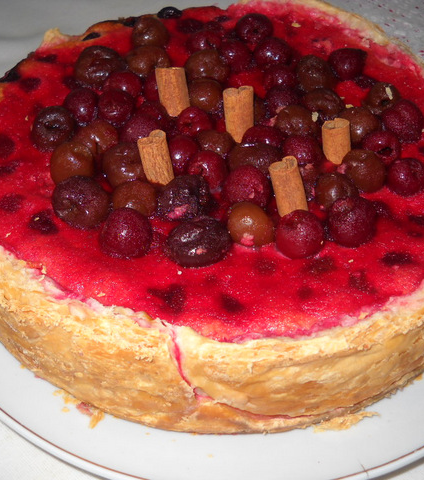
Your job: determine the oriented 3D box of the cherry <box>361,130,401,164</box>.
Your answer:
[{"bbox_3d":[0.075,-0.041,0.312,0.018,0.017,0.018,2,47,0],"label":"cherry"}]

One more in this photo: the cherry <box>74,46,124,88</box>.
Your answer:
[{"bbox_3d":[-0.057,-0.087,0.356,0.024,0.019,0.024,0,48,0],"label":"cherry"}]

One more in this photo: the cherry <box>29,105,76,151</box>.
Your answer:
[{"bbox_3d":[-0.072,-0.050,0.318,0.020,0.019,0.020,0,49,0],"label":"cherry"}]

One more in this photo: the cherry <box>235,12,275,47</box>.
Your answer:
[{"bbox_3d":[0.023,-0.111,0.373,0.020,0.019,0.020,0,48,0],"label":"cherry"}]

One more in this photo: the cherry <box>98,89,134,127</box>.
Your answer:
[{"bbox_3d":[-0.045,-0.062,0.330,0.018,0.017,0.017,0,49,0],"label":"cherry"}]

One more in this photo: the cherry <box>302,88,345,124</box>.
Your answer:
[{"bbox_3d":[0.052,-0.062,0.330,0.020,0.018,0.020,0,48,0],"label":"cherry"}]

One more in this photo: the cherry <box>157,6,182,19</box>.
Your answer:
[{"bbox_3d":[-0.024,-0.128,0.394,0.015,0.009,0.014,2,47,0],"label":"cherry"}]

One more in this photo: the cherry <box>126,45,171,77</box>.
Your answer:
[{"bbox_3d":[-0.032,-0.088,0.351,0.022,0.018,0.021,0,49,0],"label":"cherry"}]

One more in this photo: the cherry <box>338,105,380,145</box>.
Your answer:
[{"bbox_3d":[0.070,-0.054,0.335,0.020,0.019,0.019,0,47,0],"label":"cherry"}]

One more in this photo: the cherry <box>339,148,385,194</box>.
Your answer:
[{"bbox_3d":[0.068,-0.031,0.313,0.020,0.019,0.019,0,47,0],"label":"cherry"}]

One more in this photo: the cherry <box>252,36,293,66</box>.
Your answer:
[{"bbox_3d":[0.032,-0.098,0.367,0.019,0.018,0.019,0,48,0],"label":"cherry"}]

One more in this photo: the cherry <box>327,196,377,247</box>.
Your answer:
[{"bbox_3d":[0.057,-0.007,0.285,0.020,0.019,0.020,0,48,0],"label":"cherry"}]

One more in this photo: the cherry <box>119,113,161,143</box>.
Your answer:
[{"bbox_3d":[-0.033,-0.050,0.316,0.019,0.018,0.019,2,47,0],"label":"cherry"}]

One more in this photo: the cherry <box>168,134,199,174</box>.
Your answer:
[{"bbox_3d":[-0.013,-0.039,0.323,0.017,0.017,0.016,0,47,0],"label":"cherry"}]

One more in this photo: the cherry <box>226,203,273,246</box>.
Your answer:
[{"bbox_3d":[0.015,-0.006,0.281,0.018,0.017,0.018,0,49,0],"label":"cherry"}]

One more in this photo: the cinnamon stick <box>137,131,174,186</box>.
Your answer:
[{"bbox_3d":[-0.023,-0.031,0.294,0.013,0.028,0.009,-19,49,-9],"label":"cinnamon stick"}]

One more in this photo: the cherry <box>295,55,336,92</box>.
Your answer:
[{"bbox_3d":[0.052,-0.082,0.347,0.020,0.018,0.019,0,49,0],"label":"cherry"}]

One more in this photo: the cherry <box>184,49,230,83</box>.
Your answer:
[{"bbox_3d":[-0.003,-0.087,0.352,0.022,0.018,0.020,2,47,0],"label":"cherry"}]

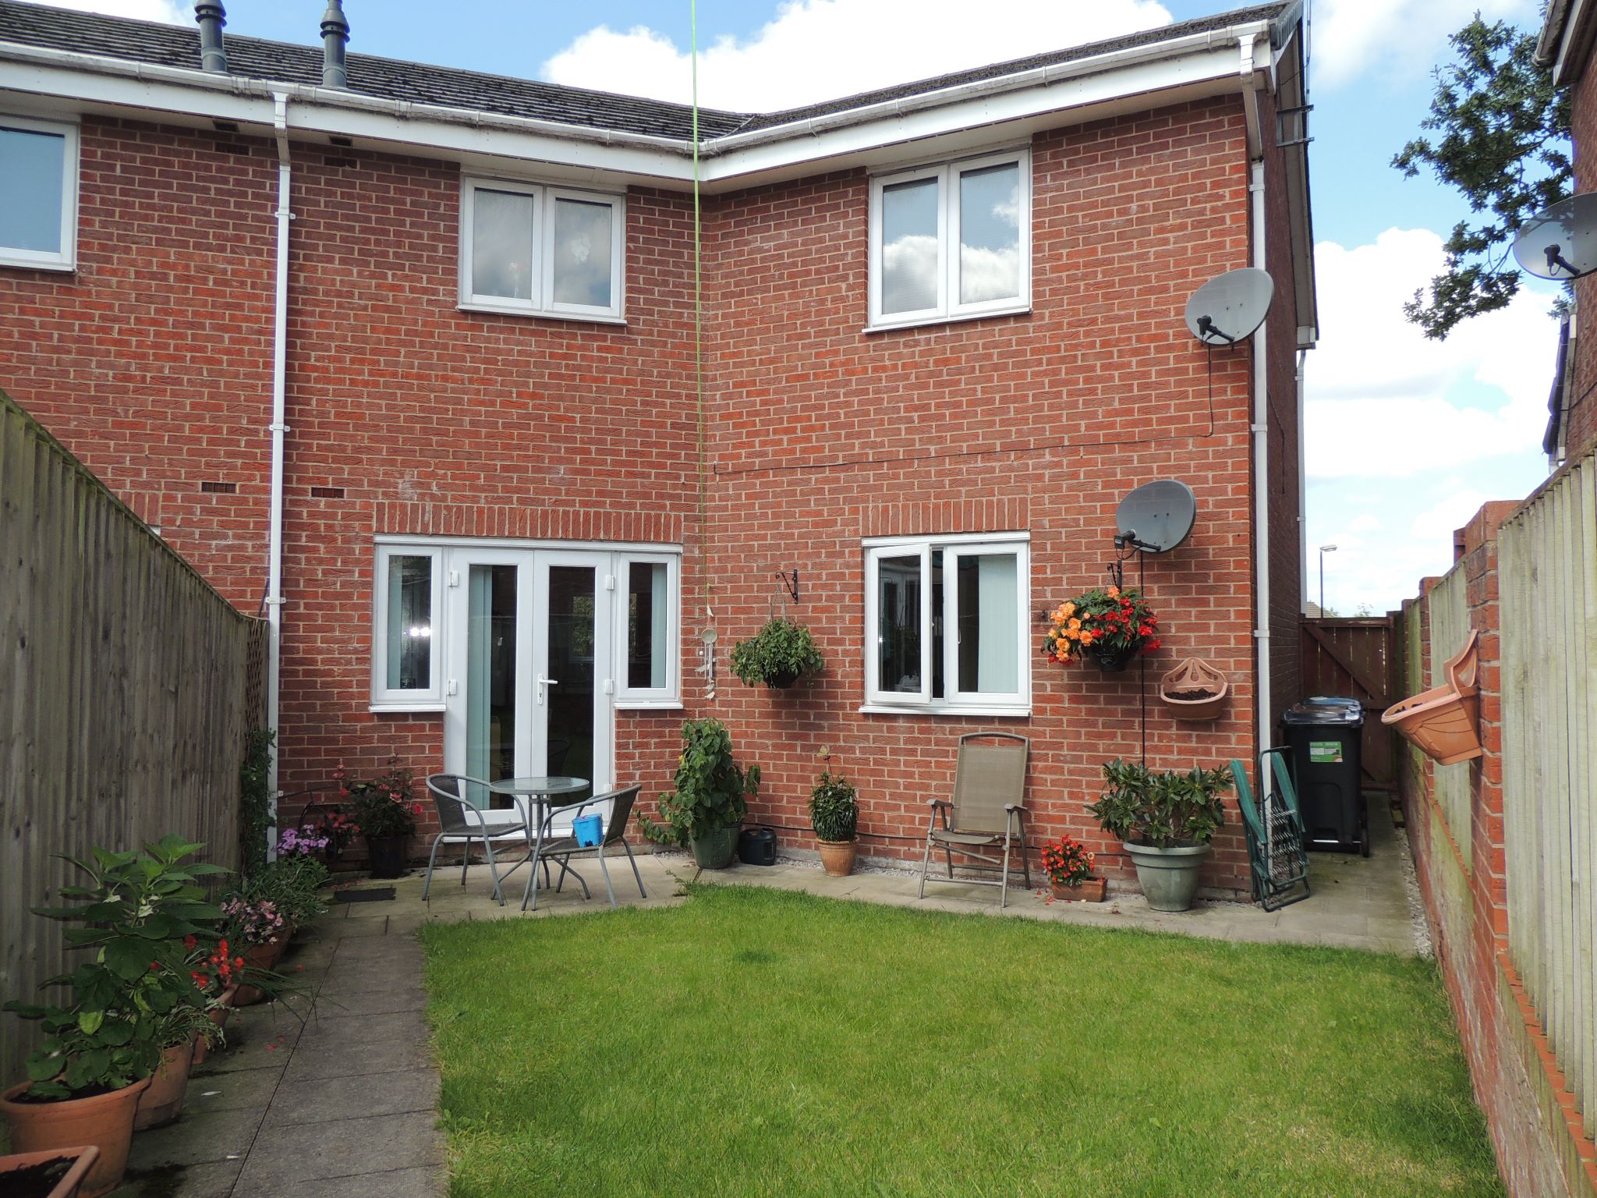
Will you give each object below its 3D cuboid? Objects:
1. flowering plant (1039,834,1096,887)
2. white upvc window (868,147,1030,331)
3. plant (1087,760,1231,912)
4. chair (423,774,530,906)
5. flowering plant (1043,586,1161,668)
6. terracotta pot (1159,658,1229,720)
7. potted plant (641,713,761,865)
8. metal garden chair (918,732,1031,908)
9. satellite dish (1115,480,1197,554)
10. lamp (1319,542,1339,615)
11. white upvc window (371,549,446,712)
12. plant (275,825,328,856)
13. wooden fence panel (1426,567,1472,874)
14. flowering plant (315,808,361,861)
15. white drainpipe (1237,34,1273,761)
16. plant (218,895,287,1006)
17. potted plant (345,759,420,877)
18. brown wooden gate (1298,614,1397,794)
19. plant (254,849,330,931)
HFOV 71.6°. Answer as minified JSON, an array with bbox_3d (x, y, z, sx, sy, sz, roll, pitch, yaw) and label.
[{"bbox_3d":[1.618,1.569,6.649,0.330,0.320,0.270,-1,-3,26],"label":"flowering plant"},{"bbox_3d":[1.010,-2.420,7.536,1.180,1.100,0.100,-1,-2,26],"label":"white upvc window"},{"bbox_3d":[2.075,1.368,6.371,0.820,0.860,0.700,-1,-3,26],"label":"plant"},{"bbox_3d":[-1.943,1.444,6.753,0.570,0.740,0.540,0,-2,16],"label":"chair"},{"bbox_3d":[1.842,0.163,6.727,0.700,0.500,0.520,-1,-3,25],"label":"flowering plant"},{"bbox_3d":[2.362,0.542,6.621,0.370,0.360,0.190,-1,-2,26],"label":"terracotta pot"},{"bbox_3d":[-0.640,1.322,7.620,0.800,1.030,0.650,0,-3,4],"label":"potted plant"},{"bbox_3d":[1.114,1.330,6.890,0.590,0.980,0.680,-1,-2,26],"label":"metal garden chair"},{"bbox_3d":[2.062,-0.481,6.532,0.380,0.450,0.550,2,-3,-37],"label":"satellite dish"},{"bbox_3d":[20.135,0.642,41.977,0.720,5.300,0.280,0,-2,15],"label":"lamp"},{"bbox_3d":[-2.656,0.199,7.532,0.455,1.120,0.100,1,-2,-18],"label":"white upvc window"},{"bbox_3d":[-3.121,1.527,6.969,0.340,0.230,0.280,1,-2,-18],"label":"plant"},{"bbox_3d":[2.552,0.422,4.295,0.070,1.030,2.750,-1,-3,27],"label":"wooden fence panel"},{"bbox_3d":[-2.956,1.518,7.109,0.310,0.350,0.290,1,-3,-18],"label":"flowering plant"},{"bbox_3d":[2.739,-0.747,6.585,0.150,5.000,0.450,-1,-3,25],"label":"white drainpipe"},{"bbox_3d":[-2.350,1.483,4.750,0.370,0.440,0.370,1,-3,-18],"label":"plant"},{"bbox_3d":[-2.693,1.425,7.166,0.500,0.770,0.460,1,-2,-18],"label":"potted plant"},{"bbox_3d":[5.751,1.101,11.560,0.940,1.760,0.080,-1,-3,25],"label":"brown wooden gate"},{"bbox_3d":[-2.739,1.573,5.980,0.430,0.430,0.430,1,-2,-19],"label":"plant"}]

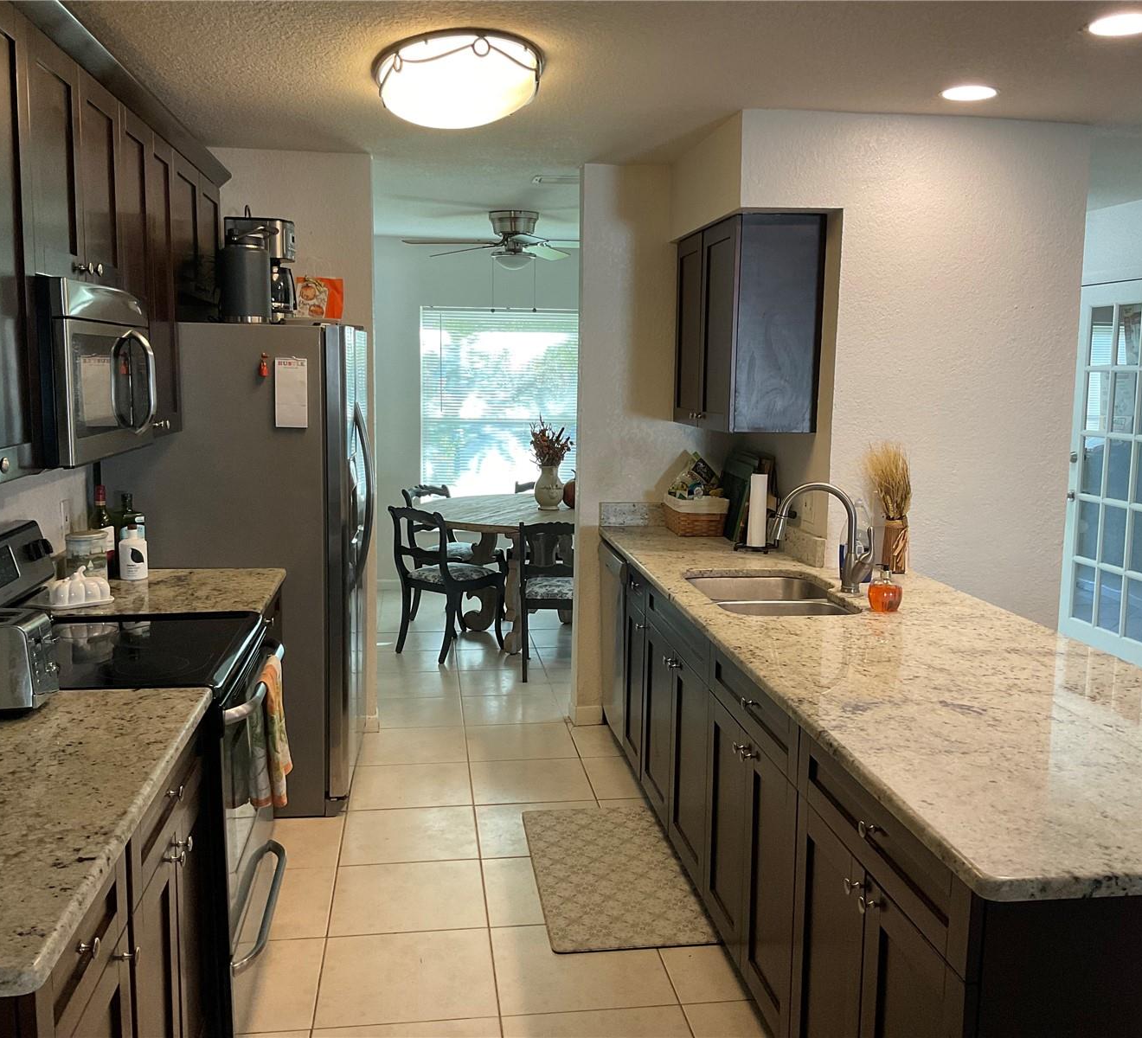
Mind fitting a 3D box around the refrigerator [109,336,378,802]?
[{"bbox_3d":[-1.195,0.133,4.410,0.875,1.735,0.914,0,7,-7],"label":"refrigerator"}]

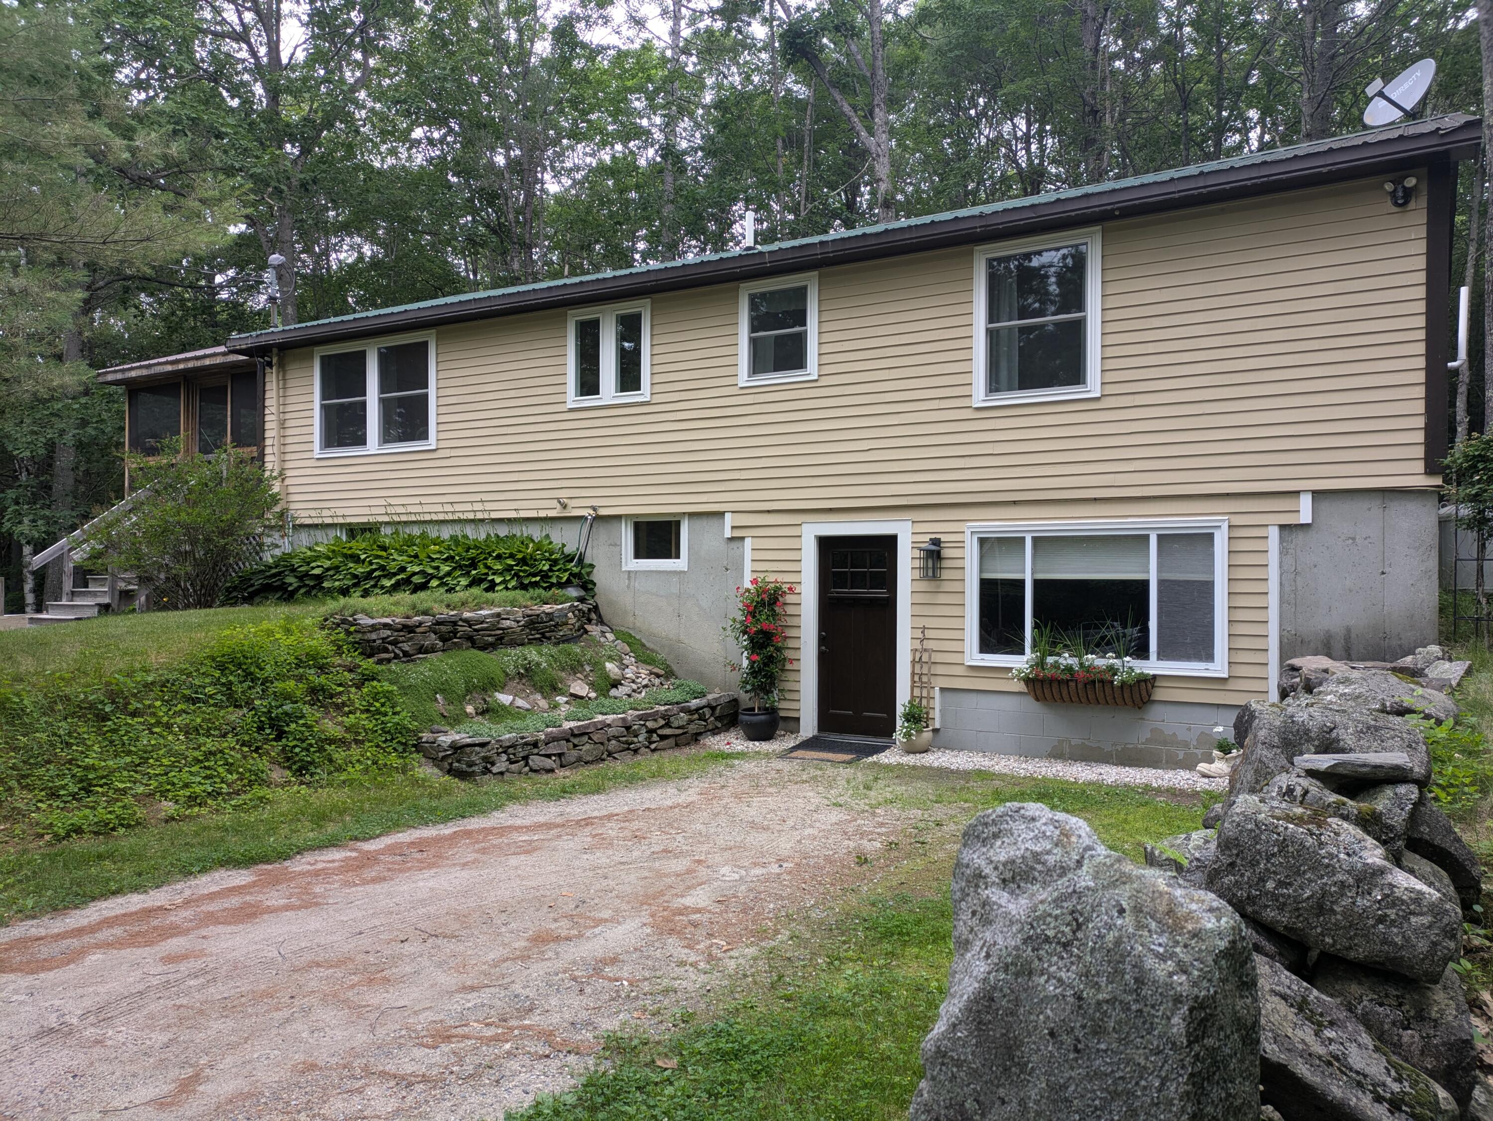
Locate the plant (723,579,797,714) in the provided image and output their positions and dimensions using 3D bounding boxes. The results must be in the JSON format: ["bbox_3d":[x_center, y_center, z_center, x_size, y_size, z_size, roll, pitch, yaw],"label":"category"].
[{"bbox_3d":[0.134,0.835,10.800,0.660,1.320,0.580,0,-1,31],"label":"plant"}]

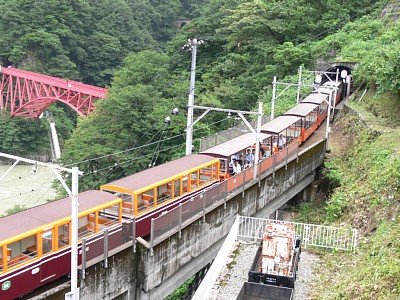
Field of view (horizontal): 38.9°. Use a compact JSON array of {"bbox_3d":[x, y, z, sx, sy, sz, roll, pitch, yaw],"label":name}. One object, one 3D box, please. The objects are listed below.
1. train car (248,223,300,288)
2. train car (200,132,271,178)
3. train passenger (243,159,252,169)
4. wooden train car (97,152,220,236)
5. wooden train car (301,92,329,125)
[{"bbox_3d":[2.927,4.186,21.486,1.600,1.800,3.750,4,9,13],"label":"train car"},{"bbox_3d":[2.240,0.624,32.697,1.670,2.316,7.007,6,13,25],"label":"train car"},{"bbox_3d":[2.719,1.039,32.548,0.430,0.893,0.550,6,13,25],"label":"train passenger"},{"bbox_3d":[-1.530,2.002,25.933,1.670,2.329,7.038,7,14,29],"label":"wooden train car"},{"bbox_3d":[11.043,-3.826,54.049,1.670,2.316,7.007,5,13,19],"label":"wooden train car"}]

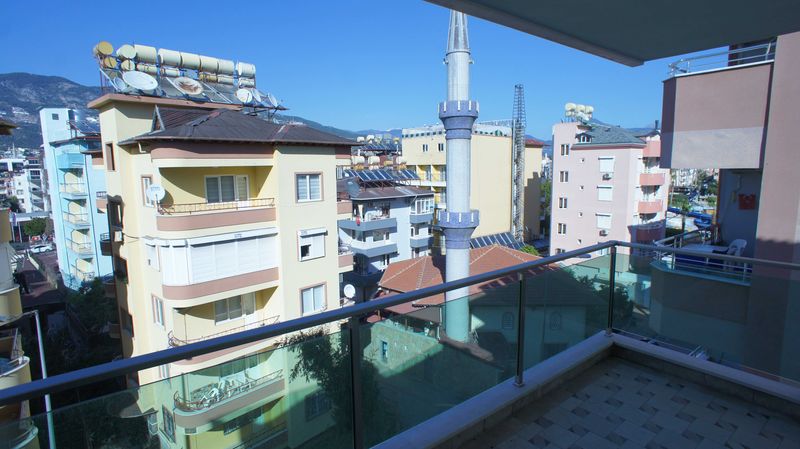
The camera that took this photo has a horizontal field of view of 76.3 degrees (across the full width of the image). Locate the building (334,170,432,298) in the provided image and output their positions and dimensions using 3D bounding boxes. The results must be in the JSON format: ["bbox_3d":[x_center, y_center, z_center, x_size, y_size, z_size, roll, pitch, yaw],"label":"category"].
[{"bbox_3d":[-3.289,0.015,59.440,10.600,13.020,10.080,-7,10,-42],"label":"building"}]

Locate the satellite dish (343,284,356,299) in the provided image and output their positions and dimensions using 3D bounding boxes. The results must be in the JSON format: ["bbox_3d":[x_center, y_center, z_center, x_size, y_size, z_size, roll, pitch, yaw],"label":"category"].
[{"bbox_3d":[-2.795,3.708,28.158,0.740,0.780,0.270,-5,8,-28],"label":"satellite dish"}]

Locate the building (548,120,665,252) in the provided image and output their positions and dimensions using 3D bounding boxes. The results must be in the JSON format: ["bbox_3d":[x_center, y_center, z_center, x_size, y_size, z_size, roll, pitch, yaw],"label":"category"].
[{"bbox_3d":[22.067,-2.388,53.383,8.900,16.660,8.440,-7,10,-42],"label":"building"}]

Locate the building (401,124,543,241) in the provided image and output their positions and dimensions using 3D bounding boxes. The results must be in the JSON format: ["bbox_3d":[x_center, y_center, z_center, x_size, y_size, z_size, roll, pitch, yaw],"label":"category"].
[{"bbox_3d":[10.889,-5.103,74.853,17.880,17.820,11.190,-7,9,-41],"label":"building"}]

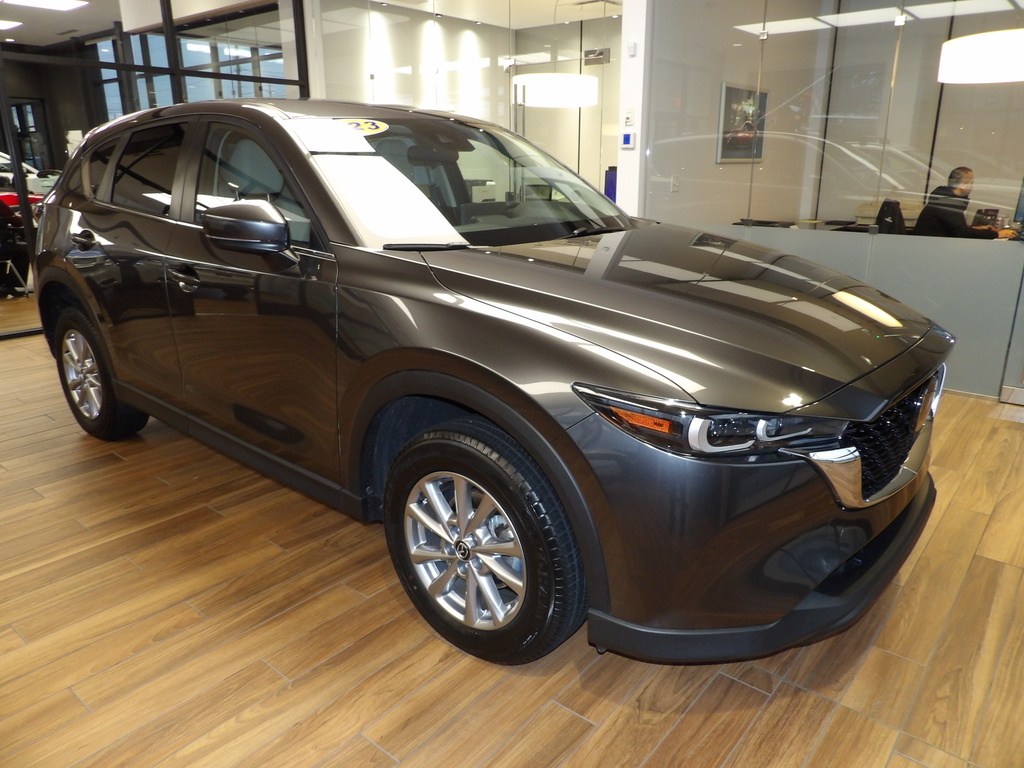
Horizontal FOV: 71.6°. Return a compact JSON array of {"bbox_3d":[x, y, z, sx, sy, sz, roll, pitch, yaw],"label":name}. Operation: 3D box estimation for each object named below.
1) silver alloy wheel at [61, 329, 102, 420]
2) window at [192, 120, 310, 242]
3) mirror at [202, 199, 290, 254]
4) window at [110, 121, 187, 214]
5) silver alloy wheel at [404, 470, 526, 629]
[{"bbox_3d":[-2.160,-0.066,3.714,0.472,0.472,0.170,14,22,38],"label":"silver alloy wheel"},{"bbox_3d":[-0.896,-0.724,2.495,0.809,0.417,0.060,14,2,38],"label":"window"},{"bbox_3d":[-0.819,-0.493,2.222,0.160,0.170,0.220,14,22,38],"label":"mirror"},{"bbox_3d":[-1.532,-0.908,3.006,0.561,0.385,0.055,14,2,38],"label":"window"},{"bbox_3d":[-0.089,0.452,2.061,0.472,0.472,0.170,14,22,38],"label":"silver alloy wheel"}]

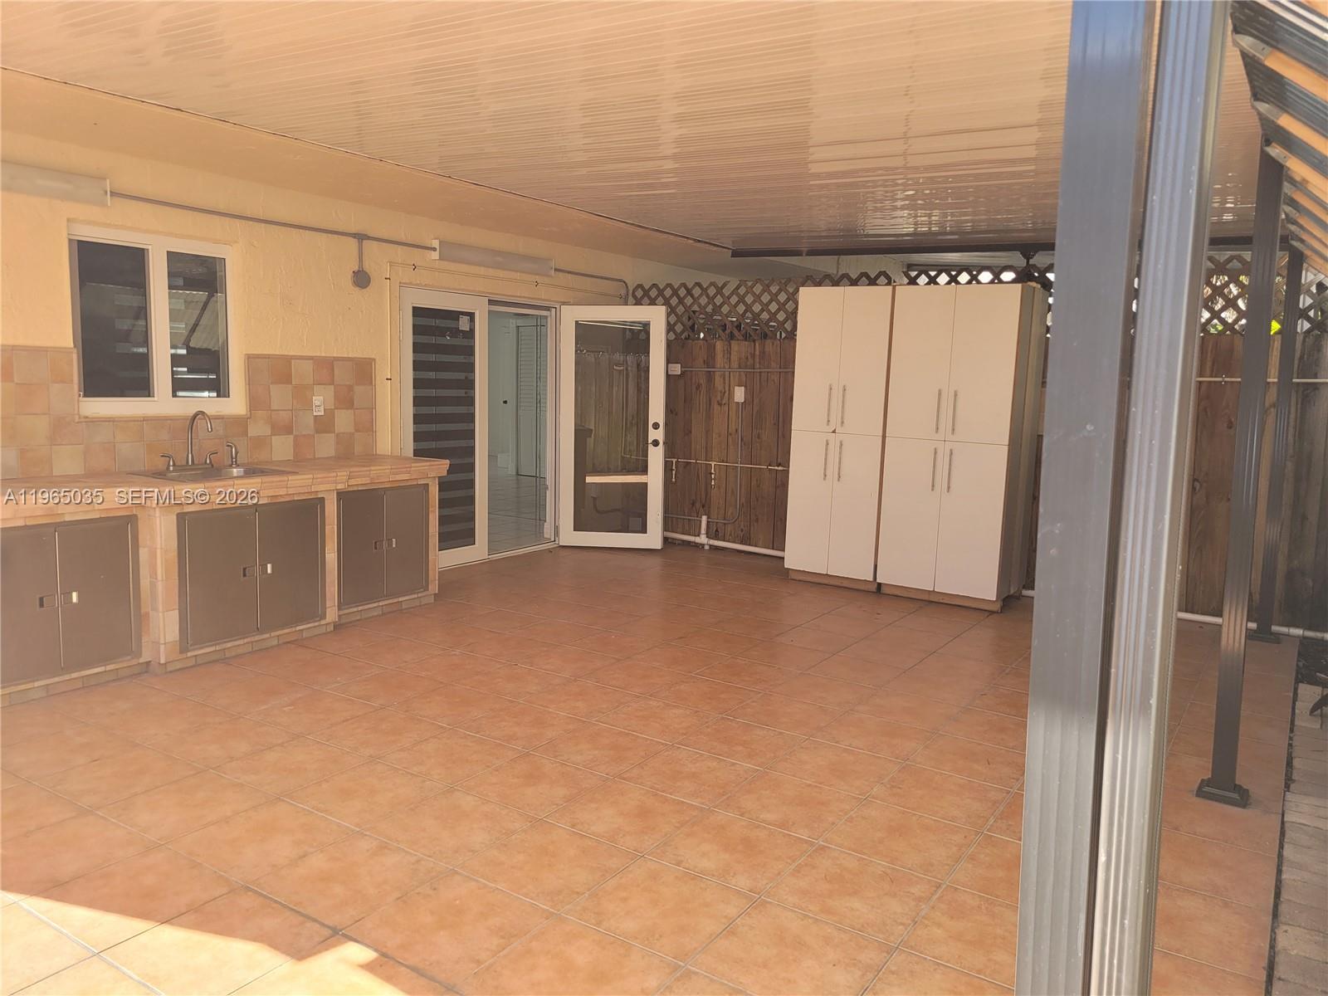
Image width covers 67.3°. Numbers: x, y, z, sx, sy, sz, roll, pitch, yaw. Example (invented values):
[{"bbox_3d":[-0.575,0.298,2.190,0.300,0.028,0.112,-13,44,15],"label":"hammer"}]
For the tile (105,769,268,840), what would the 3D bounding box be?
[{"bbox_3d":[-1.722,1.108,3.608,0.434,0.012,0.434,7,9,33],"label":"tile"}]

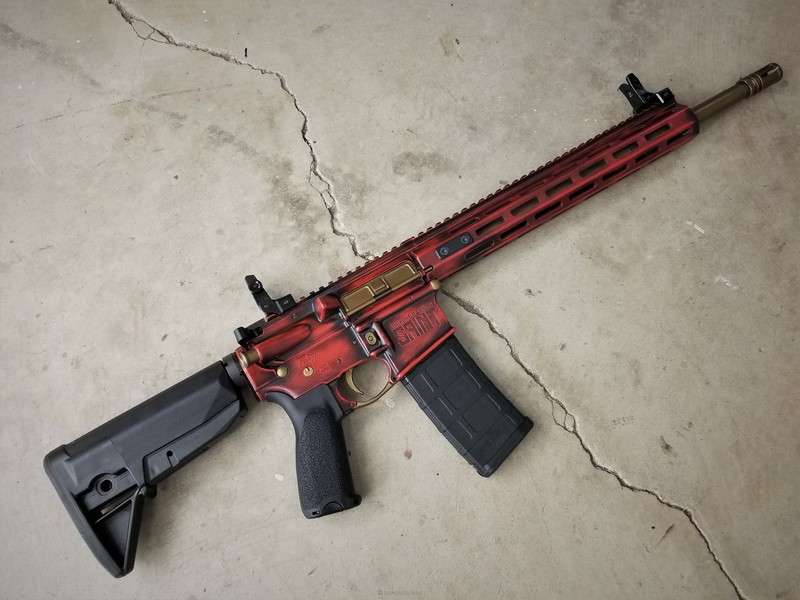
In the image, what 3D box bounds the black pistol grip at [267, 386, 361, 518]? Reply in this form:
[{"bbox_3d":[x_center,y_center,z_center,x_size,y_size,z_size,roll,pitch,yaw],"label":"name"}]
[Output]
[{"bbox_3d":[-0.076,0.134,0.545,0.071,0.033,0.114,-12,80,-5],"label":"black pistol grip"}]

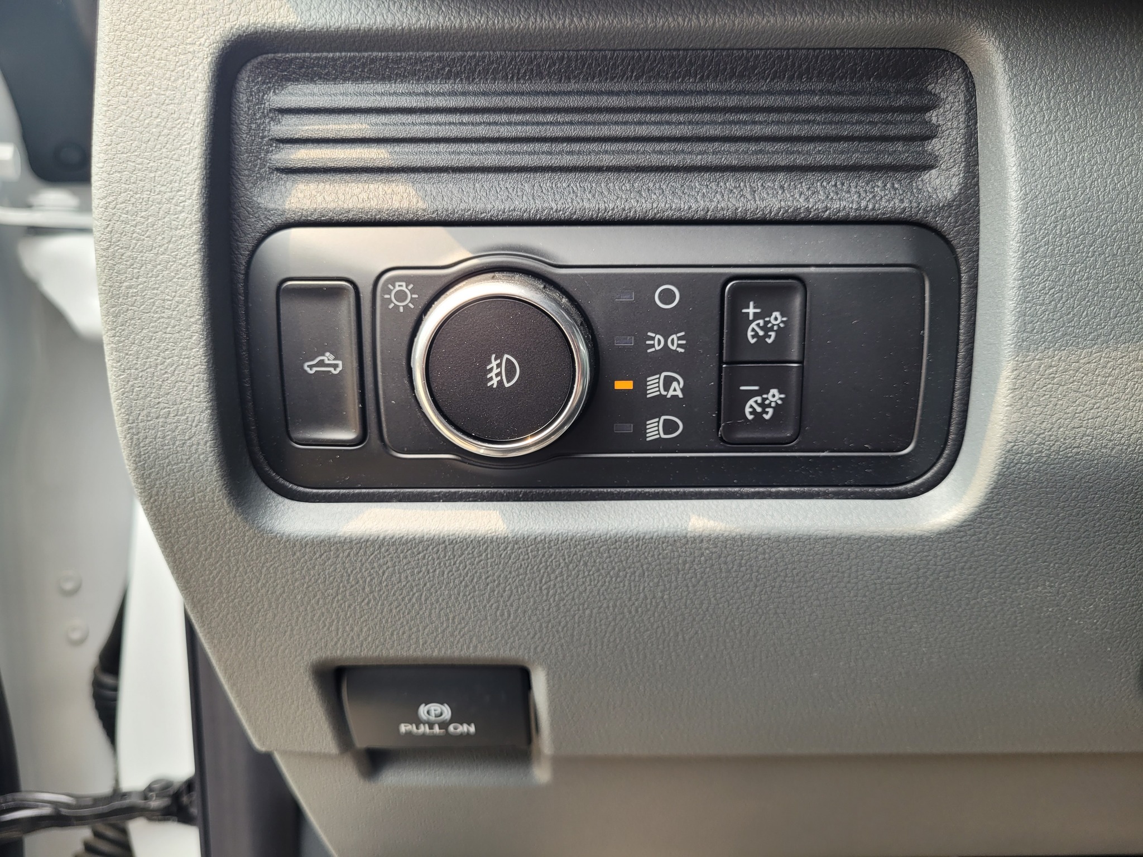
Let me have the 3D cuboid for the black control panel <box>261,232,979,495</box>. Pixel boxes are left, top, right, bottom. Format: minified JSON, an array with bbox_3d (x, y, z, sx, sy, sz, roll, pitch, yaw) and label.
[{"bbox_3d":[0.008,-0.015,0.196,0.163,0.061,0.026,0,10,0],"label":"black control panel"}]

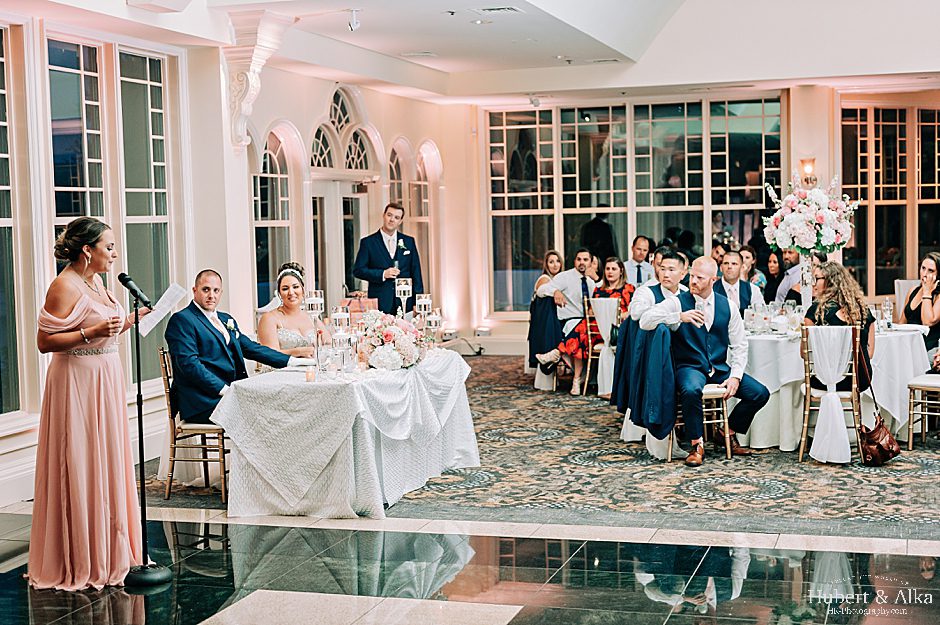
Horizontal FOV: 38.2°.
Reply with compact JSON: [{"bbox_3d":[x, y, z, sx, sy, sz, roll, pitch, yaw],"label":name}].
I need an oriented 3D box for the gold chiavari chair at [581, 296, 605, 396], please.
[{"bbox_3d":[1.303,0.298,12.553,0.410,0.915,0.440,0,4,25],"label":"gold chiavari chair"}]

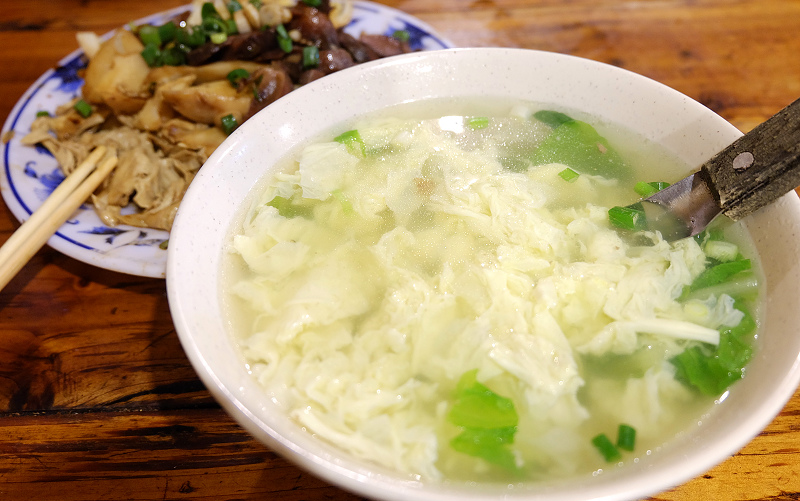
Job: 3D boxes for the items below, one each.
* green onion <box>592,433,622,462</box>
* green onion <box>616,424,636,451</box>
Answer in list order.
[{"bbox_3d":[0.053,0.051,0.170,0.004,0.004,0.006,-21,48,-16],"label":"green onion"},{"bbox_3d":[0.058,0.048,0.172,0.004,0.004,0.006,11,48,14],"label":"green onion"}]

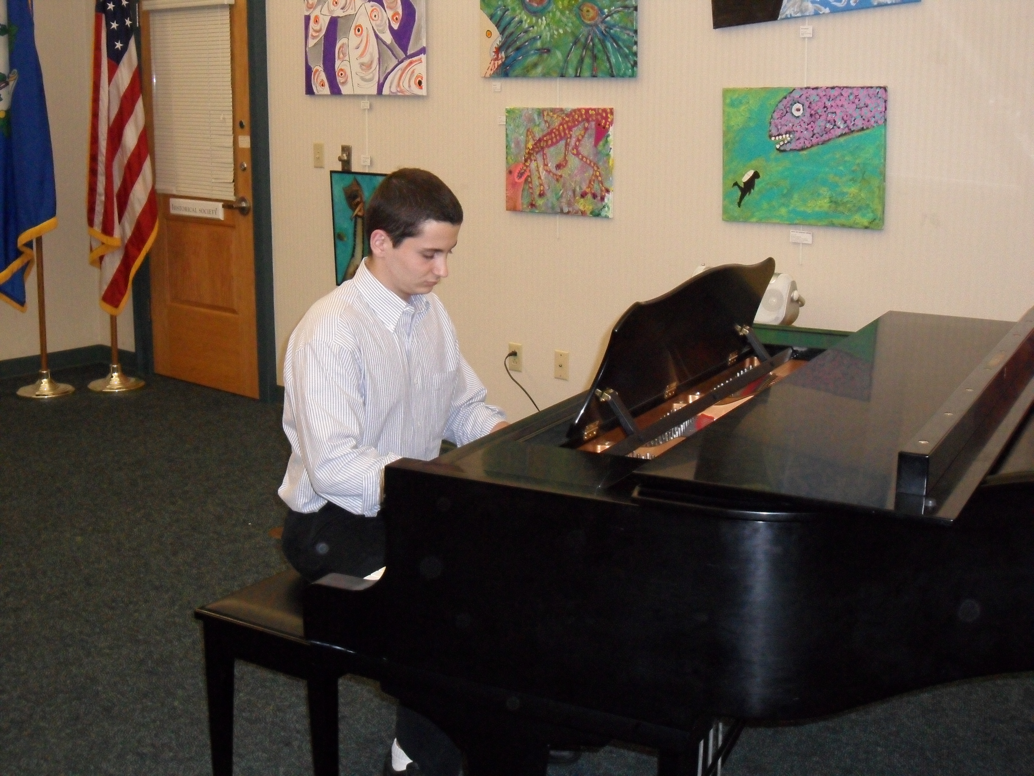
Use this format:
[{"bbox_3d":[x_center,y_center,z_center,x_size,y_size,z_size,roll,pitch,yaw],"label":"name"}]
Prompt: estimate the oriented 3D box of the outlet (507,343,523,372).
[{"bbox_3d":[-0.005,-0.124,5.585,0.071,0.115,0.010,11,16,41],"label":"outlet"}]

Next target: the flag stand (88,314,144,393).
[{"bbox_3d":[-2.095,-0.204,7.154,0.298,0.390,0.298,11,16,41],"label":"flag stand"}]

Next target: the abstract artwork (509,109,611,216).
[{"bbox_3d":[0.158,-0.867,5.262,0.513,0.406,0.030,11,16,41],"label":"abstract artwork"}]

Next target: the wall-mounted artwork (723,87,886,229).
[{"bbox_3d":[0.942,-0.768,4.562,0.608,0.455,0.025,11,16,41],"label":"wall-mounted artwork"}]

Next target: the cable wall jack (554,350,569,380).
[{"bbox_3d":[0.177,-0.090,5.425,0.070,0.115,0.010,11,16,41],"label":"cable wall jack"}]

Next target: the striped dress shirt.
[{"bbox_3d":[-0.235,0.008,2.800,0.430,0.570,0.570,7,14,29],"label":"striped dress shirt"}]

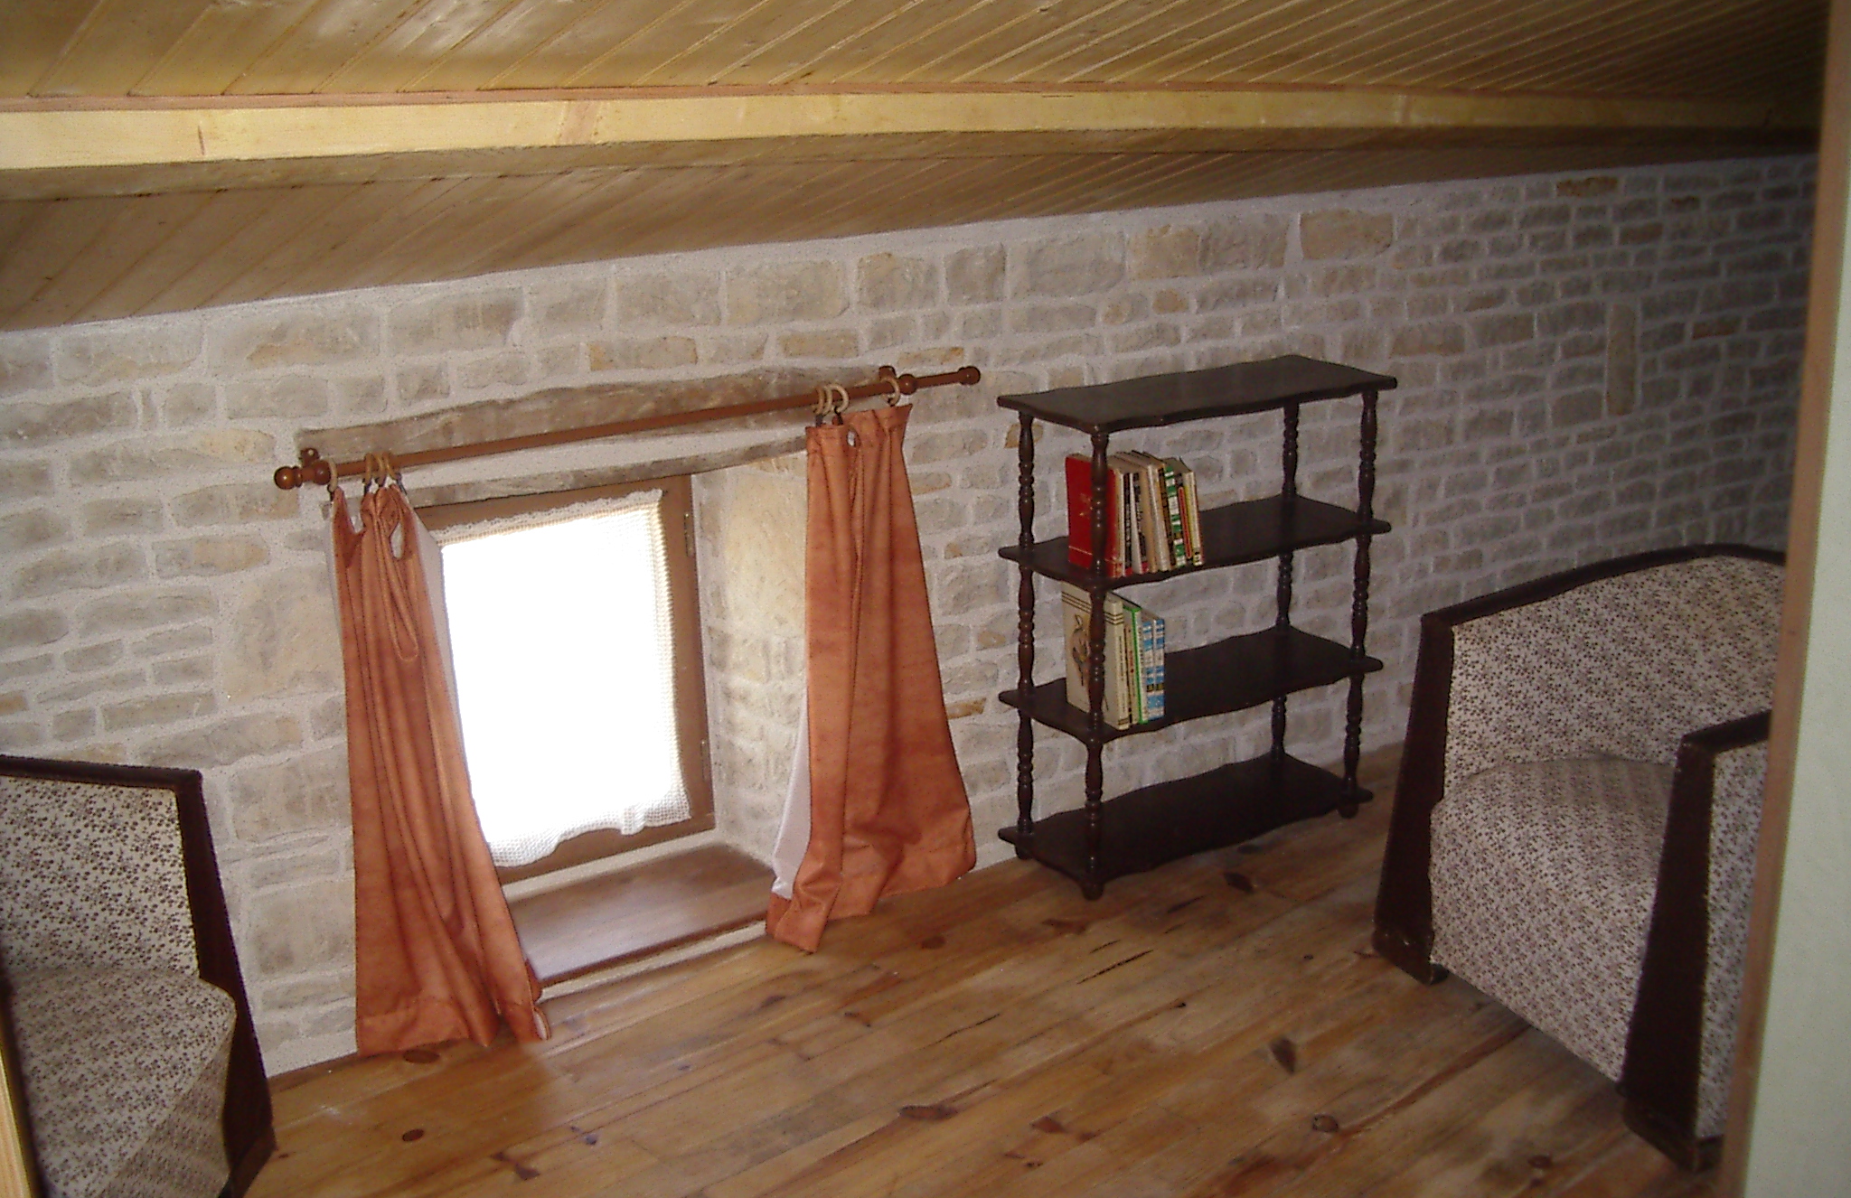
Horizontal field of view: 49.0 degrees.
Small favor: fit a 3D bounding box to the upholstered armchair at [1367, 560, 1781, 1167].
[{"bbox_3d":[1.261,0.315,3.250,0.738,0.765,0.802,-7,17,-23],"label":"upholstered armchair"}]

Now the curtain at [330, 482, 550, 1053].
[{"bbox_3d":[-0.756,0.274,3.131,0.304,0.953,0.135,-11,19,-34],"label":"curtain"}]

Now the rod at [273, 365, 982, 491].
[{"bbox_3d":[-0.422,-0.283,3.250,1.265,0.054,0.081,-11,19,-34],"label":"rod"}]

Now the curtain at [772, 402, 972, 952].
[{"bbox_3d":[-0.058,0.130,3.625,0.441,0.953,0.135,-11,19,-34],"label":"curtain"}]

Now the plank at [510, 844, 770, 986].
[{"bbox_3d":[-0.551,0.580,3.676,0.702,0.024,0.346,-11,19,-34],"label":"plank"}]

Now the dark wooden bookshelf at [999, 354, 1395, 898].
[{"bbox_3d":[0.533,0.045,3.971,0.762,0.918,0.309,-11,19,-33],"label":"dark wooden bookshelf"}]

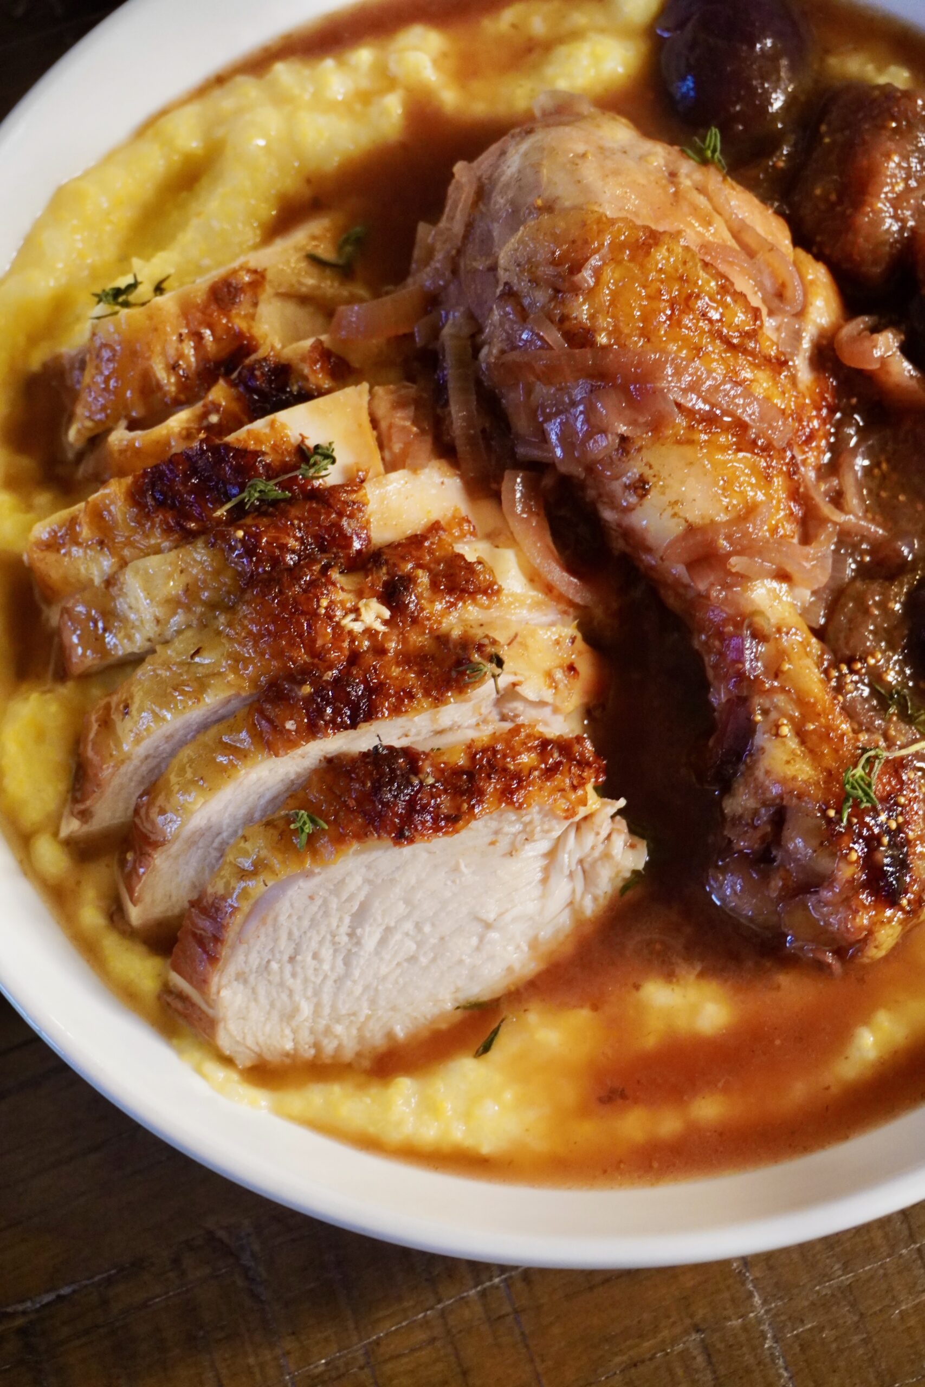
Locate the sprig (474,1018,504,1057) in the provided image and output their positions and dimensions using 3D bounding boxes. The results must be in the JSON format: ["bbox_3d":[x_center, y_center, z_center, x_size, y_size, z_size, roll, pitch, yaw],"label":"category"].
[{"bbox_3d":[0.004,0.050,0.352,0.002,0.002,0.007,34,69,14],"label":"sprig"}]

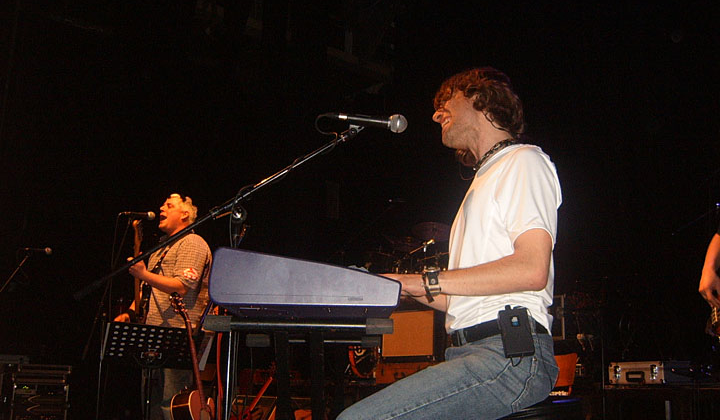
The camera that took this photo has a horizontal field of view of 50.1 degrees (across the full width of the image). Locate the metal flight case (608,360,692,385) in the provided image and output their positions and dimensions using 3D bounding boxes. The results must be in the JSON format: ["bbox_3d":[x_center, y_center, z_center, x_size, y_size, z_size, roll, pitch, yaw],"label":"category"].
[{"bbox_3d":[2.020,1.130,5.360,0.320,0.150,0.450,9,-15,-34],"label":"metal flight case"}]

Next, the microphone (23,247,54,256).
[{"bbox_3d":[-2.273,0.294,5.450,0.180,0.052,0.052,4,-8,-9],"label":"microphone"}]

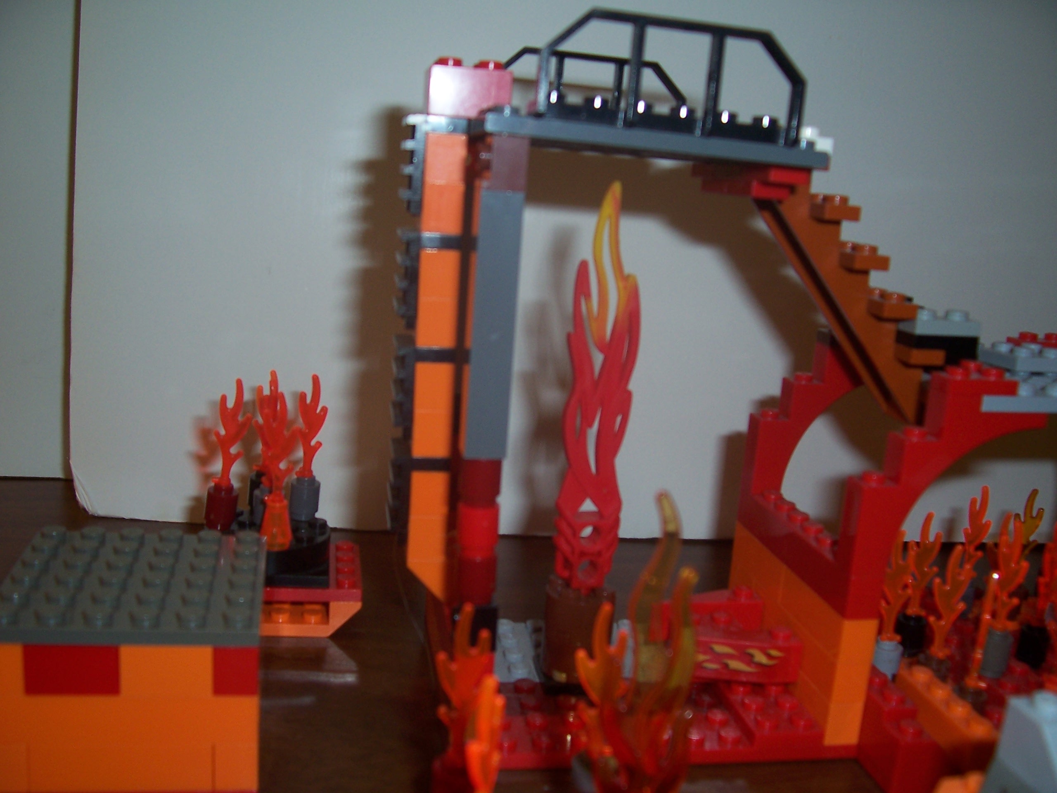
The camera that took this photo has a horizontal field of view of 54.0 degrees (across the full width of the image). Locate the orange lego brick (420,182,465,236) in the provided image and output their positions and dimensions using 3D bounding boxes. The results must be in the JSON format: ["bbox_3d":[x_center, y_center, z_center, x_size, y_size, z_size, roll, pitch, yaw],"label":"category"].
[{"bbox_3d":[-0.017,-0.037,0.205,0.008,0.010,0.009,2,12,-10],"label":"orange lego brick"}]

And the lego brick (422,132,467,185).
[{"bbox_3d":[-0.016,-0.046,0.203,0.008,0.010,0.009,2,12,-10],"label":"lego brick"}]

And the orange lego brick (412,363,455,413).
[{"bbox_3d":[-0.020,-0.003,0.213,0.008,0.010,0.010,2,11,-10],"label":"orange lego brick"}]

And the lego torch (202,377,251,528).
[{"bbox_3d":[-0.076,0.014,0.260,0.012,0.038,0.008,0,13,-16],"label":"lego torch"}]

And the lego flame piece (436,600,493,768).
[{"bbox_3d":[-0.010,0.045,0.161,0.009,0.026,0.004,3,12,-3],"label":"lego flame piece"}]

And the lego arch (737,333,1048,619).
[{"bbox_3d":[0.082,0.016,0.245,0.040,0.050,0.064,2,12,-9],"label":"lego arch"}]

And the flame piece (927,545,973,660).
[{"bbox_3d":[0.095,0.047,0.235,0.009,0.027,0.005,9,12,24],"label":"flame piece"}]

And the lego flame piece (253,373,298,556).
[{"bbox_3d":[-0.063,0.016,0.258,0.011,0.045,0.009,3,11,-6],"label":"lego flame piece"}]

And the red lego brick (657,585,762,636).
[{"bbox_3d":[0.041,0.051,0.248,0.028,0.011,0.010,2,12,-10],"label":"red lego brick"}]

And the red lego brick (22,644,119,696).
[{"bbox_3d":[-0.079,0.046,0.181,0.016,0.010,0.010,2,12,-13],"label":"red lego brick"}]

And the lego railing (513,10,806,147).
[{"bbox_3d":[0.020,-0.064,0.215,0.049,0.020,0.068,2,12,-10],"label":"lego railing"}]

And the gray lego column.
[{"bbox_3d":[-0.006,-0.018,0.189,0.008,0.057,0.008,2,11,-10],"label":"gray lego column"}]

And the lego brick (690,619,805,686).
[{"bbox_3d":[0.044,0.057,0.233,0.030,0.010,0.015,3,11,-5],"label":"lego brick"}]

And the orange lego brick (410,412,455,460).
[{"bbox_3d":[-0.020,0.007,0.215,0.008,0.010,0.010,2,11,-10],"label":"orange lego brick"}]

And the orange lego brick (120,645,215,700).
[{"bbox_3d":[-0.064,0.046,0.184,0.016,0.010,0.010,2,12,-13],"label":"orange lego brick"}]

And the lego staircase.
[{"bbox_3d":[0.064,-0.023,0.231,0.051,0.054,0.032,2,12,-10],"label":"lego staircase"}]

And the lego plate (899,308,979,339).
[{"bbox_3d":[0.089,-0.016,0.225,0.015,0.005,0.008,2,12,-10],"label":"lego plate"}]

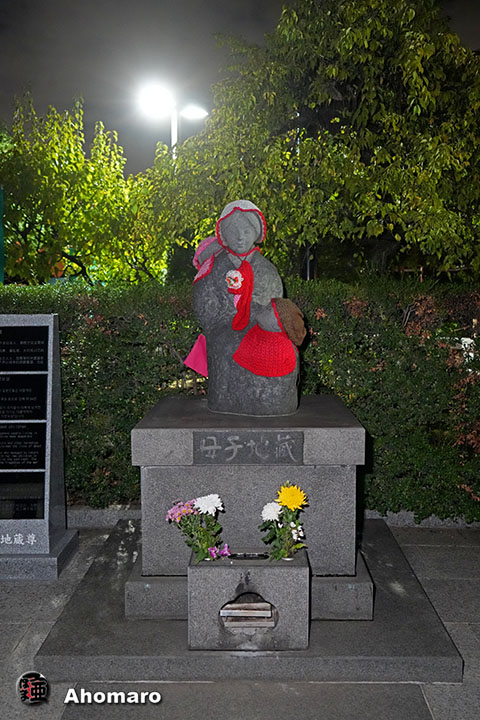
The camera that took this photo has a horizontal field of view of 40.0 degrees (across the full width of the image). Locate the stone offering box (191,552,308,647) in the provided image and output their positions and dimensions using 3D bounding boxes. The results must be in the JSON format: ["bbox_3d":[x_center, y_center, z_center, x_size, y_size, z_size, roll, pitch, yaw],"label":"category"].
[{"bbox_3d":[0.039,0.997,2.756,0.486,0.353,0.181,0,5,1],"label":"stone offering box"}]

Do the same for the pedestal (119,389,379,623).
[{"bbox_3d":[0.051,0.681,3.429,1.099,0.855,1.077,0,5,1],"label":"pedestal"}]

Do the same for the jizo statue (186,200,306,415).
[{"bbox_3d":[0.033,-0.268,3.350,0.600,1.050,0.500,0,5,1],"label":"jizo statue"}]

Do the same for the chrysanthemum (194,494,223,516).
[{"bbox_3d":[-0.130,0.607,2.754,0.118,0.092,0.105,0,5,1],"label":"chrysanthemum"}]

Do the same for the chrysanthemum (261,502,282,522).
[{"bbox_3d":[0.132,0.635,2.750,0.092,0.088,0.085,0,5,1],"label":"chrysanthemum"}]

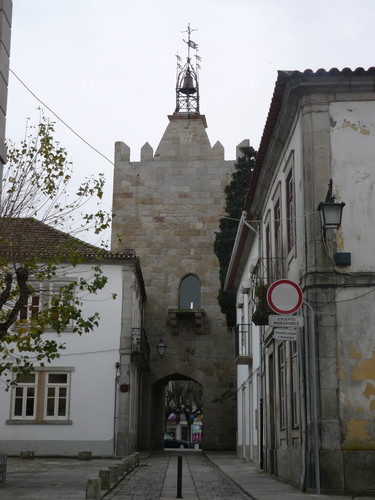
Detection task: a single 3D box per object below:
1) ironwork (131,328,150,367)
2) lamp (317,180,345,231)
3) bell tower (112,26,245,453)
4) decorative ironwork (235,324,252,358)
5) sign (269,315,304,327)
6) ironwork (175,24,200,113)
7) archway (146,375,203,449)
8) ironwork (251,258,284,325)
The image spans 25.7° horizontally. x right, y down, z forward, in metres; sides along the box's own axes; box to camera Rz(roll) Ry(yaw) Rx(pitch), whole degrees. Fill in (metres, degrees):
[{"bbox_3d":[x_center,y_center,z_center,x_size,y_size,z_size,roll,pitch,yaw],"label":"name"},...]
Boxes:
[{"bbox_3d":[-2.009,4.357,36.187,0.500,0.950,6.500,0,-13,0],"label":"ironwork"},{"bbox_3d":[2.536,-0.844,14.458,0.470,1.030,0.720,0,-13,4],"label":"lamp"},{"bbox_3d":[-0.082,-1.426,46.638,7.500,24.910,6.300,0,-13,4],"label":"bell tower"},{"bbox_3d":[1.794,2.993,26.171,0.430,0.980,1.750,0,-13,0],"label":"decorative ironwork"},{"bbox_3d":[1.664,1.190,13.837,0.600,0.200,0.030,0,-13,0],"label":"sign"},{"bbox_3d":[0.066,-10.771,48.837,1.400,5.700,1.400,0,-13,4],"label":"ironwork"},{"bbox_3d":[-0.331,8.663,43.661,2.650,3.860,5.000,0,-13,4],"label":"archway"},{"bbox_3d":[1.710,0.852,17.197,0.520,0.980,1.700,0,-13,0],"label":"ironwork"}]

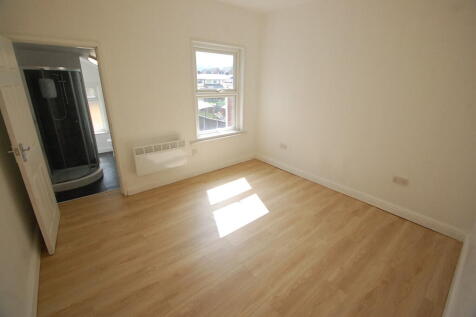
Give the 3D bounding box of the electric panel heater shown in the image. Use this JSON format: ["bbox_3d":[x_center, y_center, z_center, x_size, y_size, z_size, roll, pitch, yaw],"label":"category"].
[{"bbox_3d":[-1.198,-0.038,3.171,0.830,0.435,0.095,-14,25,-36],"label":"electric panel heater"}]

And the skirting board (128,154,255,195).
[{"bbox_3d":[-0.642,0.236,3.800,2.690,0.120,0.018,-14,25,-36],"label":"skirting board"}]

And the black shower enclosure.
[{"bbox_3d":[-2.833,-0.491,3.210,0.860,1.840,0.860,-14,25,-36],"label":"black shower enclosure"}]

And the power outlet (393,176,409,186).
[{"bbox_3d":[2.078,0.279,2.526,0.015,0.086,0.148,-14,25,-36],"label":"power outlet"}]

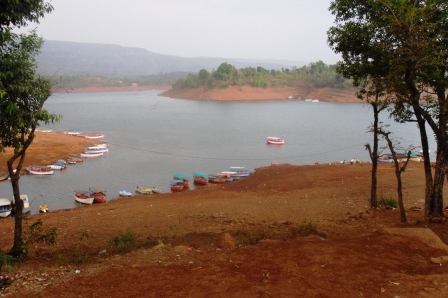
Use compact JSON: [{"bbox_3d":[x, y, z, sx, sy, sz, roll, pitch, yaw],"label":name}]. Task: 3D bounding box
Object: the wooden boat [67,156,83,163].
[{"bbox_3d":[-33.207,2.618,101.302,3.800,1.100,1.500,4,9,22],"label":"wooden boat"}]

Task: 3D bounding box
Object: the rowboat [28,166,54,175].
[{"bbox_3d":[-36.273,4.316,89.575,4.900,1.300,1.700,2,9,13],"label":"rowboat"}]

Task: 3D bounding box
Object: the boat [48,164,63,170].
[{"bbox_3d":[-35.163,3.470,95.092,4.200,1.300,1.600,4,10,25],"label":"boat"}]

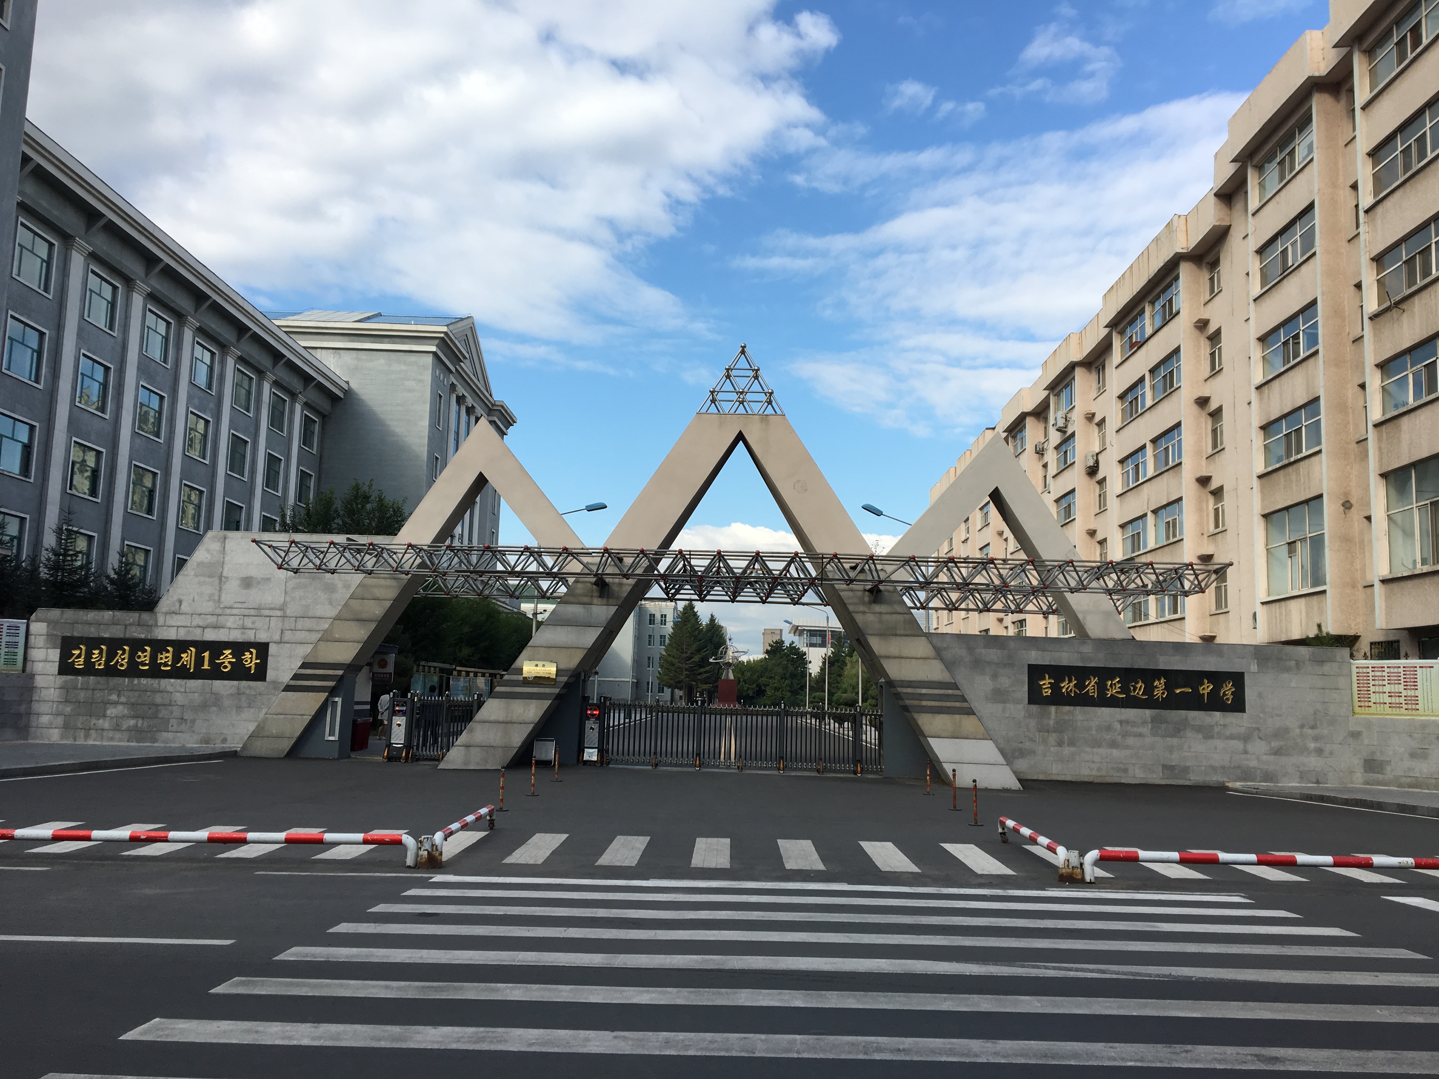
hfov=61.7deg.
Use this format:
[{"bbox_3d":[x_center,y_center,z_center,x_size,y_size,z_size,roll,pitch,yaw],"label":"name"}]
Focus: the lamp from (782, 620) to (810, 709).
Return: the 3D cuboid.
[{"bbox_3d":[5.847,9.991,92.498,2.120,7.650,0.400,2,-8,0],"label":"lamp"}]

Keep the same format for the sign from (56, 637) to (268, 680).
[{"bbox_3d":[-13.271,2.859,28.783,4.990,0.920,0.100,2,-8,0],"label":"sign"}]

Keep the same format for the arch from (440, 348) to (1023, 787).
[{"bbox_3d":[0.377,0.437,26.431,12.240,9.410,1.050,2,-8,0],"label":"arch"}]

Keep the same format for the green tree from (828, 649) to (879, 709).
[{"bbox_3d":[8.986,9.718,79.417,3.700,4.980,3.600,2,-8,0],"label":"green tree"}]

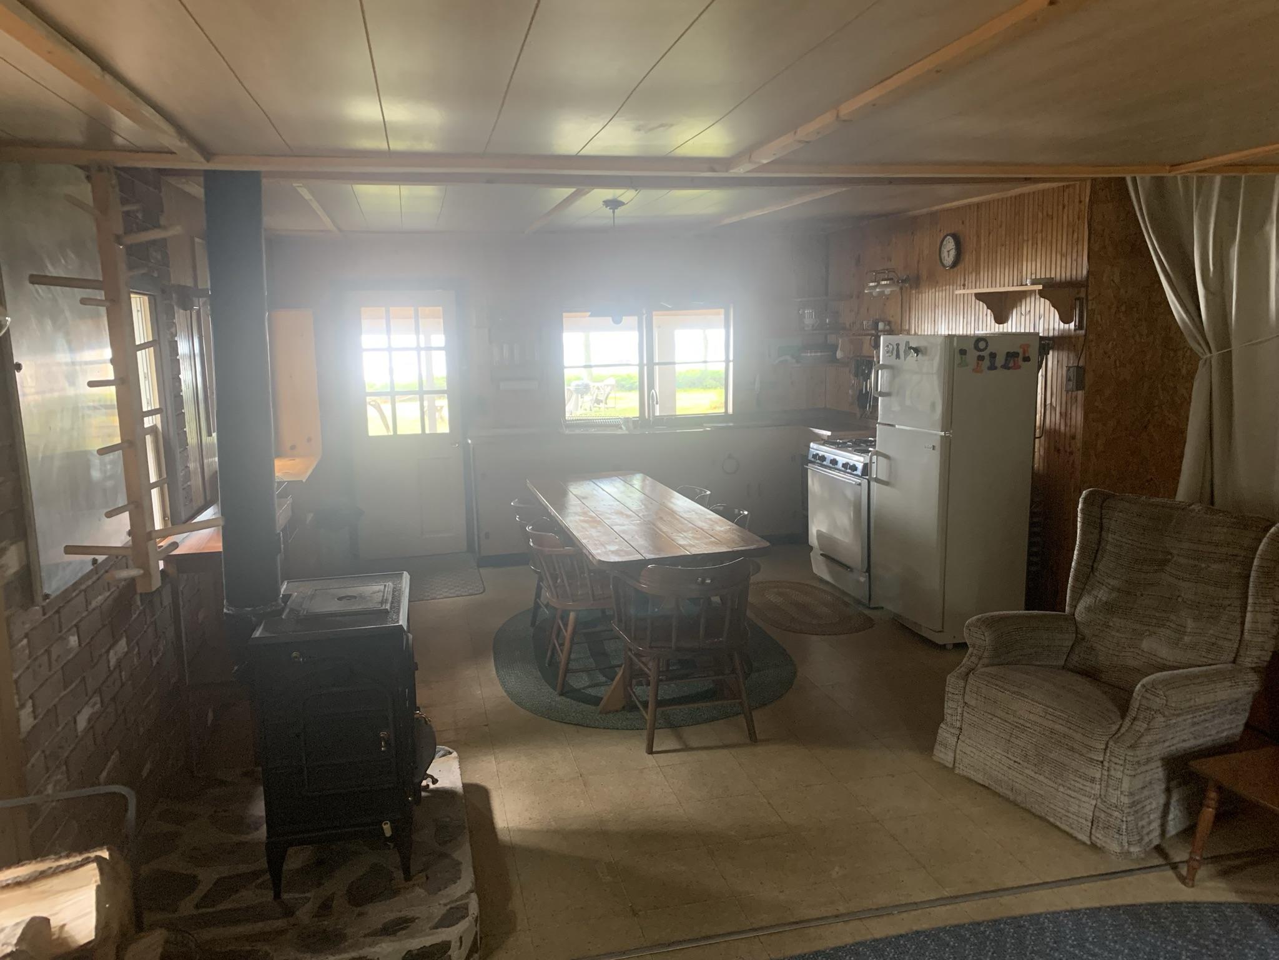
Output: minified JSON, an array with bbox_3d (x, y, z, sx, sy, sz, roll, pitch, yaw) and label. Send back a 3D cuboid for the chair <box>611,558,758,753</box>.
[{"bbox_3d":[0.195,0.650,3.930,0.580,0.760,0.530,-3,9,-13],"label":"chair"}]

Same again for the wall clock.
[{"bbox_3d":[1.832,-1.357,5.679,0.045,0.220,0.220,-3,9,-13],"label":"wall clock"}]

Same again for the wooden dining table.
[{"bbox_3d":[-0.068,0.506,4.906,0.750,0.750,2.150,-3,9,-13],"label":"wooden dining table"}]

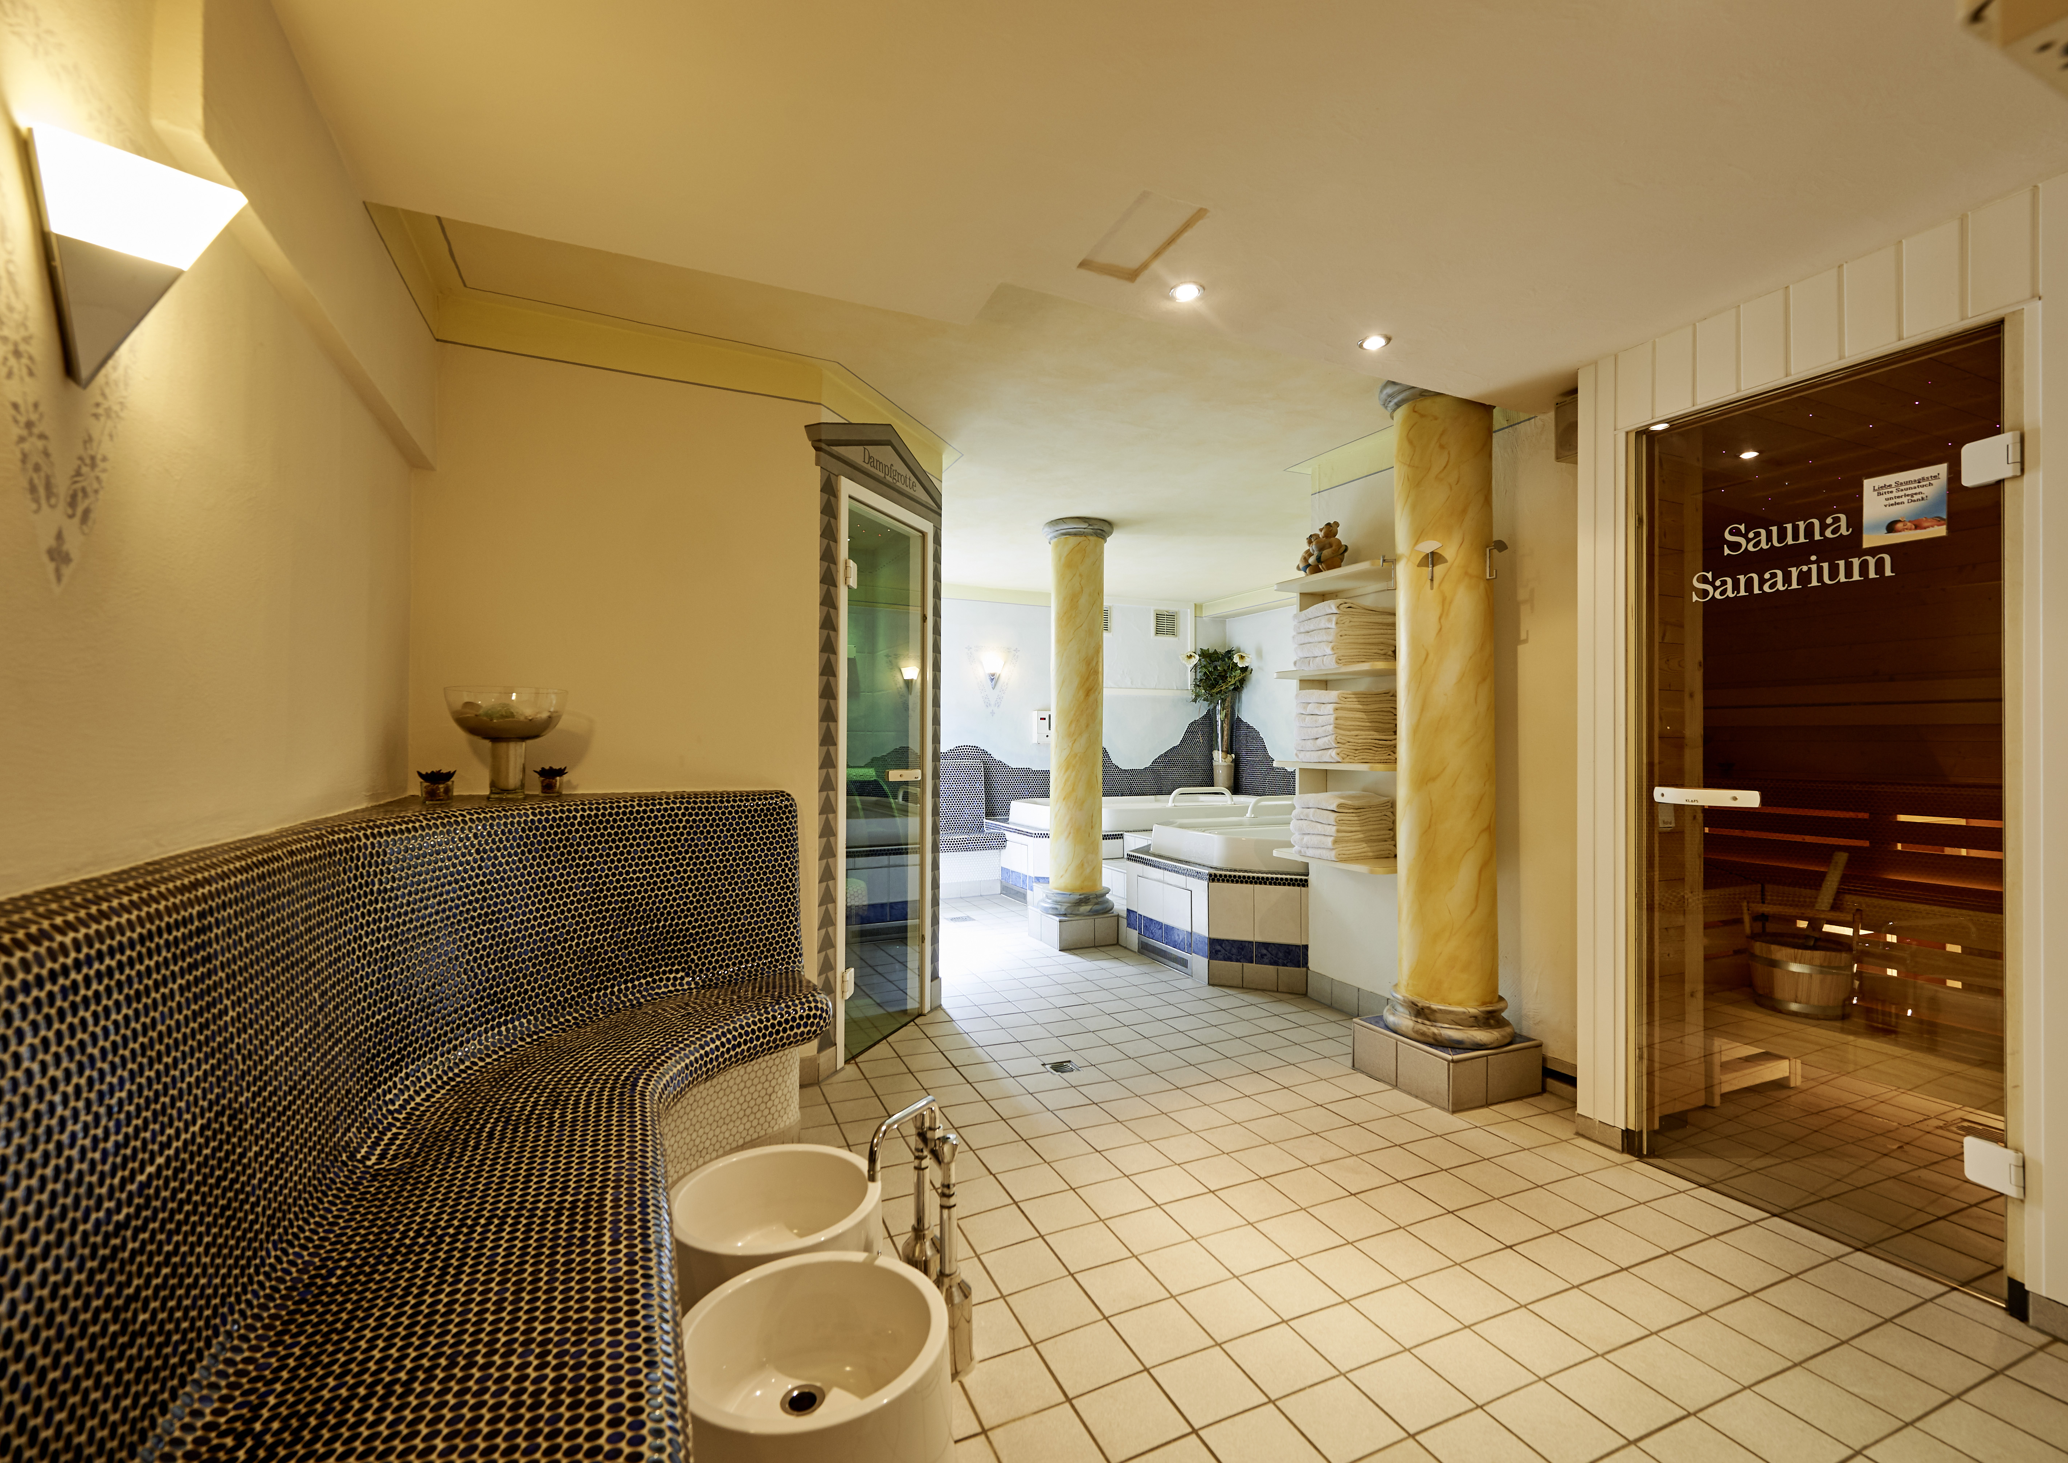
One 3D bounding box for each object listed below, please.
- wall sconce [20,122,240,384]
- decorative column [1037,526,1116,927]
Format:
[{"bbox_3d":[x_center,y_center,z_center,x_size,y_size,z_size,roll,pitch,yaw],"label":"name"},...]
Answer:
[{"bbox_3d":[-1.015,-0.517,0.999,0.160,0.245,0.165,0,-1,-24],"label":"wall sconce"},{"bbox_3d":[0.246,-0.071,4.801,0.400,2.150,0.400,0,-1,0],"label":"decorative column"}]

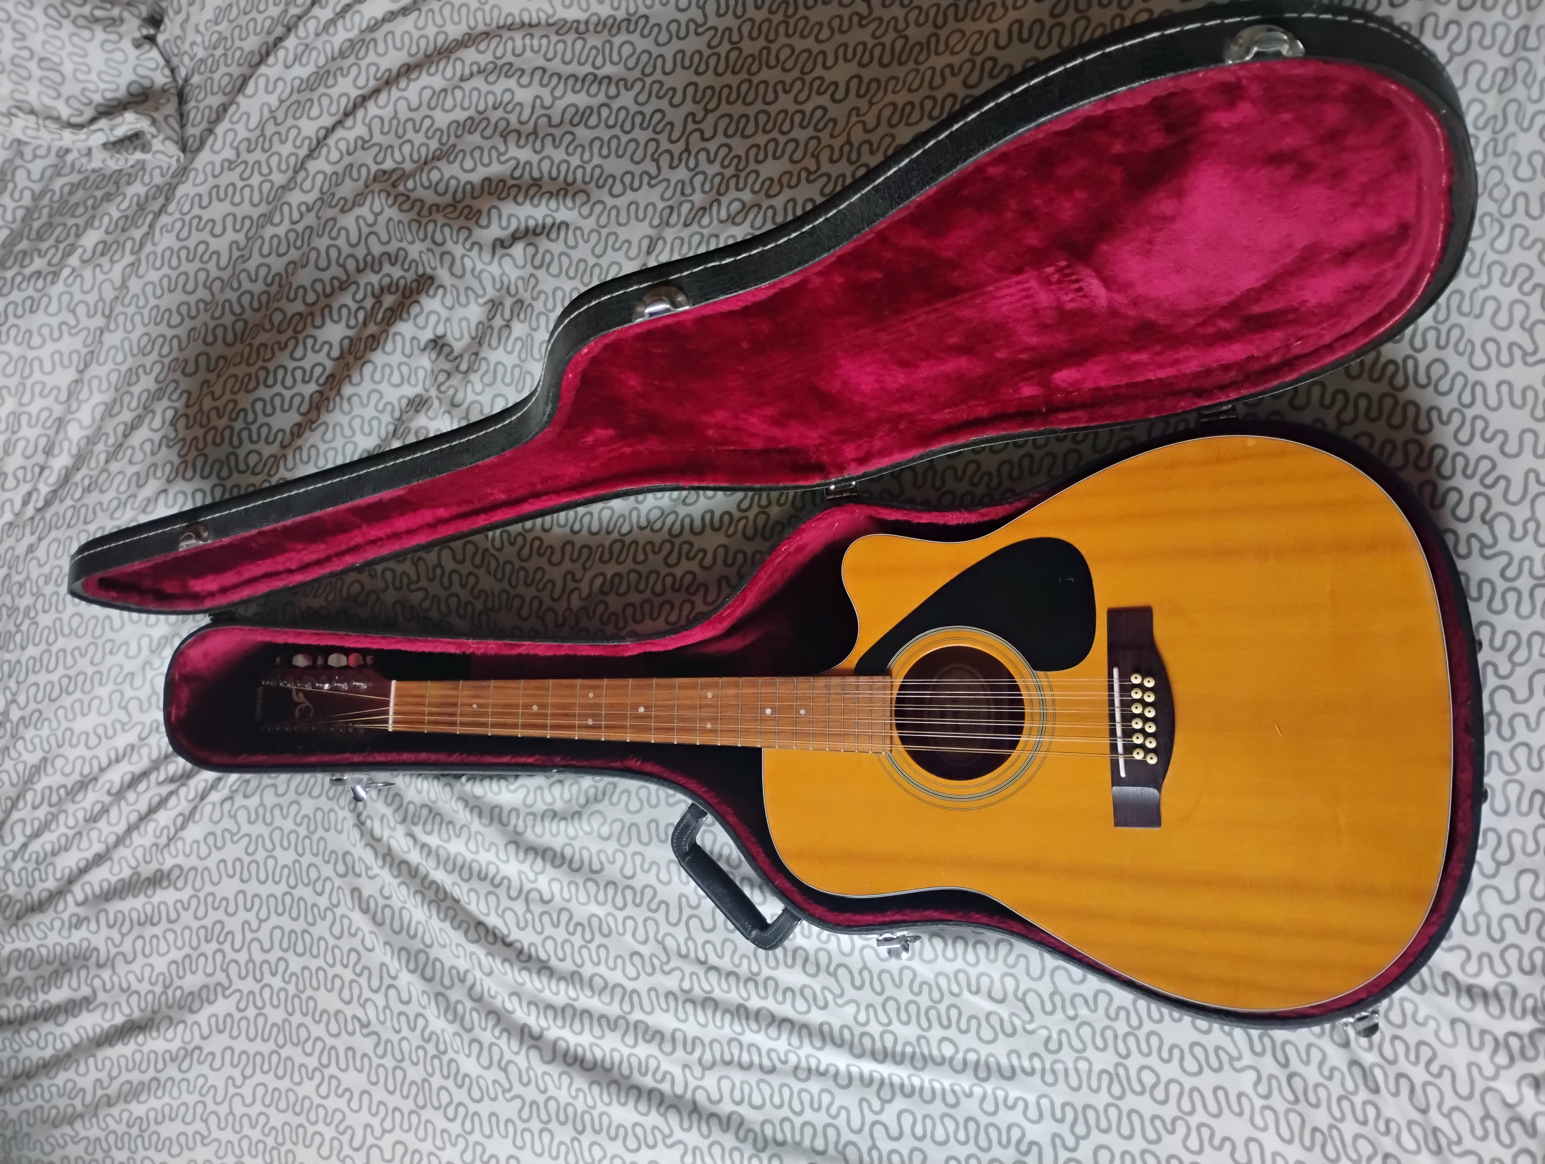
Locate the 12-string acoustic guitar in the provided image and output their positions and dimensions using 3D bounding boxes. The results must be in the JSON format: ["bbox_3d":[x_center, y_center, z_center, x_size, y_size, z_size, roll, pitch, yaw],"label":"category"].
[{"bbox_3d":[-0.014,0.112,1.089,1.068,0.126,0.415,-1,85,19],"label":"12-string acoustic guitar"}]

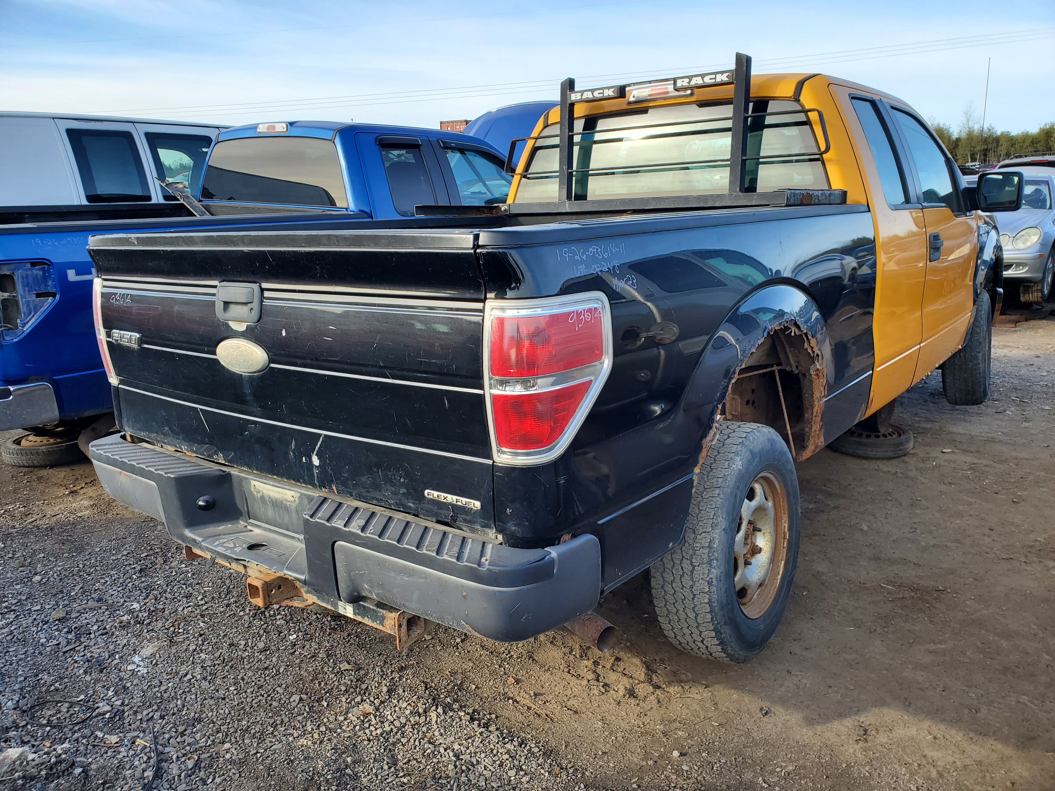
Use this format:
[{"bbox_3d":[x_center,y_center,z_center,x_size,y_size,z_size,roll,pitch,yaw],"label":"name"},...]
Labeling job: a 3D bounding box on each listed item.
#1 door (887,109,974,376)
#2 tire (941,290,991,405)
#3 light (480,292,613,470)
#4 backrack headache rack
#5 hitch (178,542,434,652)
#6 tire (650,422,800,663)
[{"bbox_3d":[2.187,-0.835,4.295,0.283,1.356,1.275,8,17,37],"label":"door"},{"bbox_3d":[2.957,-0.325,5.345,0.246,0.772,0.772,10,18,41],"label":"tire"},{"bbox_3d":[0.040,-0.040,1.585,0.162,0.344,0.243,8,17,37],"label":"light"},{"bbox_3d":[0.351,-1.063,3.256,1.700,0.597,0.688,8,17,37],"label":"backrack headache rack"},{"bbox_3d":[-0.641,0.494,2.235,1.022,0.162,0.268,8,17,37],"label":"hitch"},{"bbox_3d":[0.677,0.471,2.596,0.248,0.761,0.761,8,17,37],"label":"tire"}]

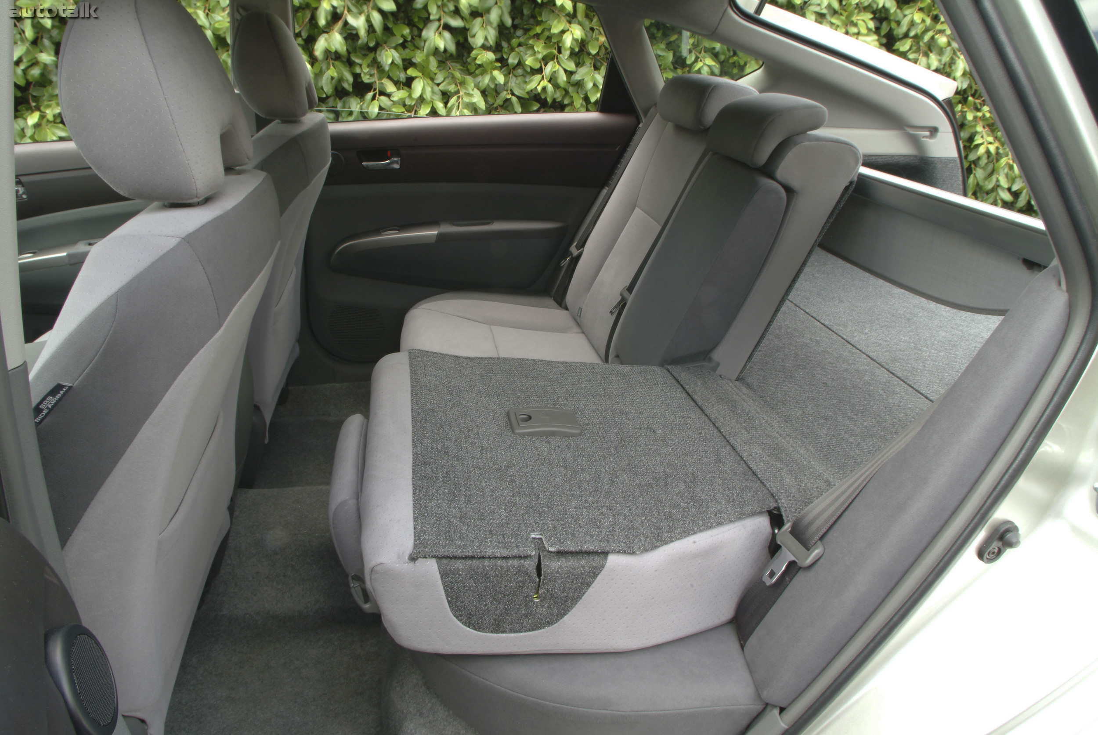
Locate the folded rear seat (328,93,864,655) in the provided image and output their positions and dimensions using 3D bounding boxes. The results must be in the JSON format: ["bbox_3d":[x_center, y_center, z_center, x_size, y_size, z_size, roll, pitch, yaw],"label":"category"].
[{"bbox_3d":[0.135,-0.086,1.132,1.010,0.725,0.850,-3,28,-11],"label":"folded rear seat"}]

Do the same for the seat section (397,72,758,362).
[{"bbox_3d":[0.043,-0.334,1.736,0.930,0.865,0.500,-3,28,-11],"label":"seat section"}]

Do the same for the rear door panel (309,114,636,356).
[{"bbox_3d":[-0.253,-0.383,1.954,1.020,0.750,0.120,-3,28,-11],"label":"rear door panel"}]

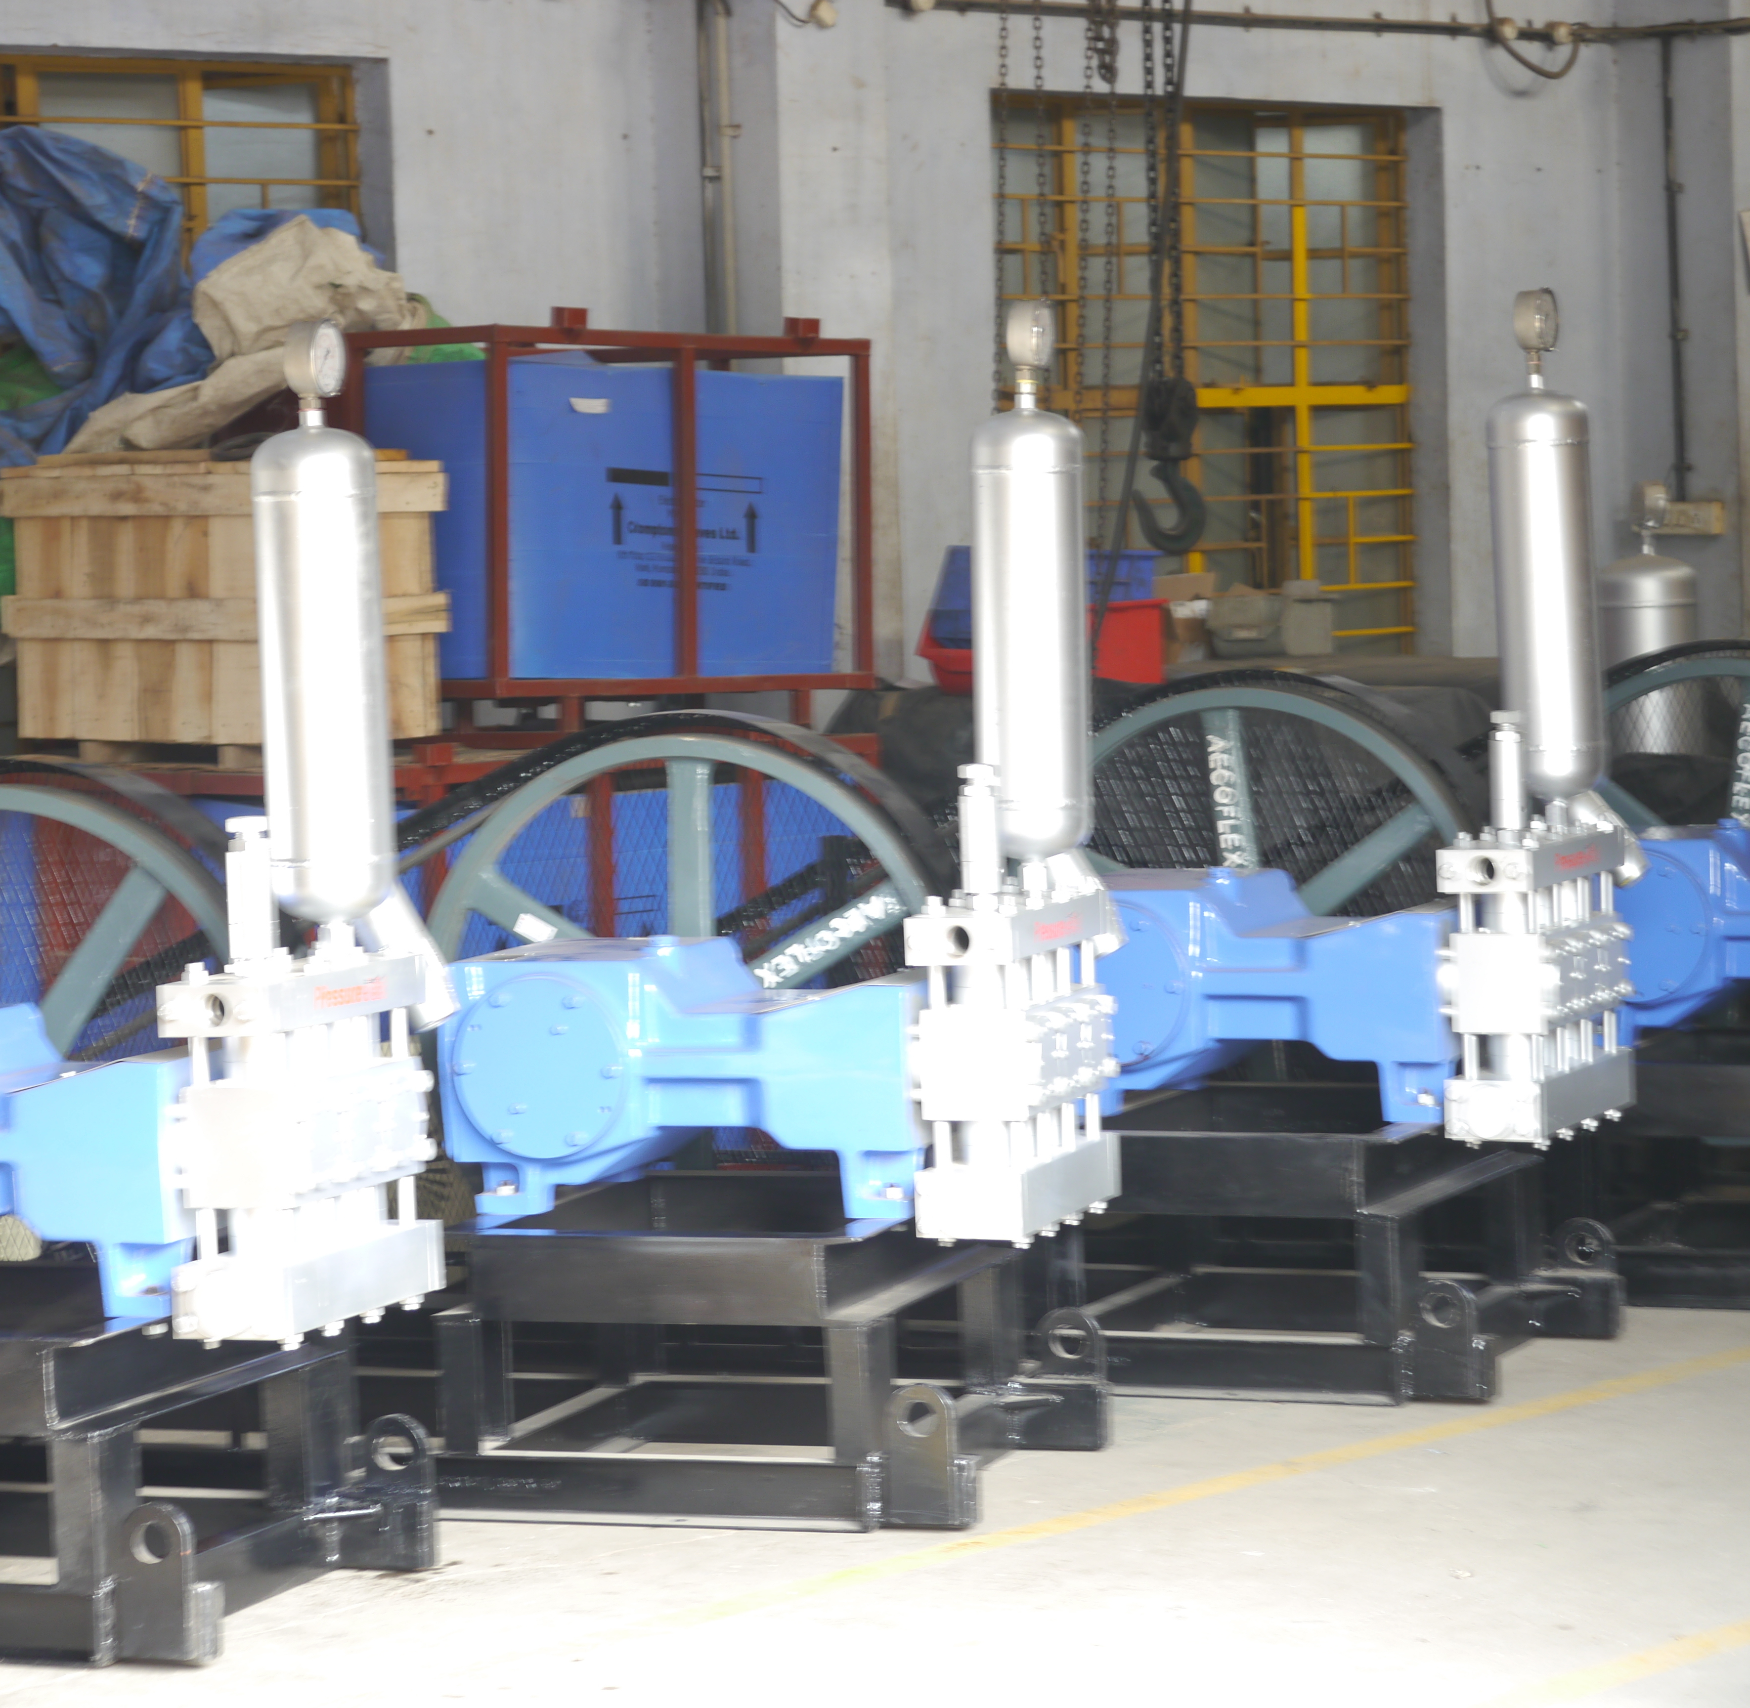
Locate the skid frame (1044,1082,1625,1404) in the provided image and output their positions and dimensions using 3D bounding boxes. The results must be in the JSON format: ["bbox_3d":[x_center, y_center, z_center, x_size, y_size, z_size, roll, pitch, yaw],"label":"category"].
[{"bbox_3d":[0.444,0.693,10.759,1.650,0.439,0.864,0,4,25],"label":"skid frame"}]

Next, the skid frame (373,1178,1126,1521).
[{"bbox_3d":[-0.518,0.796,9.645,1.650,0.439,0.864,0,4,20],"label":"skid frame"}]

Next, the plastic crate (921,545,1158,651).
[{"bbox_3d":[0.373,-0.575,13.300,0.335,0.220,0.440,1,5,37],"label":"plastic crate"}]

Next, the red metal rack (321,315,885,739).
[{"bbox_3d":[-0.582,-0.717,12.842,1.058,0.885,0.560,-3,5,-43],"label":"red metal rack"}]

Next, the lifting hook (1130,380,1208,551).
[{"bbox_3d":[0.638,-0.847,12.900,0.172,0.395,0.120,-2,4,0],"label":"lifting hook"}]

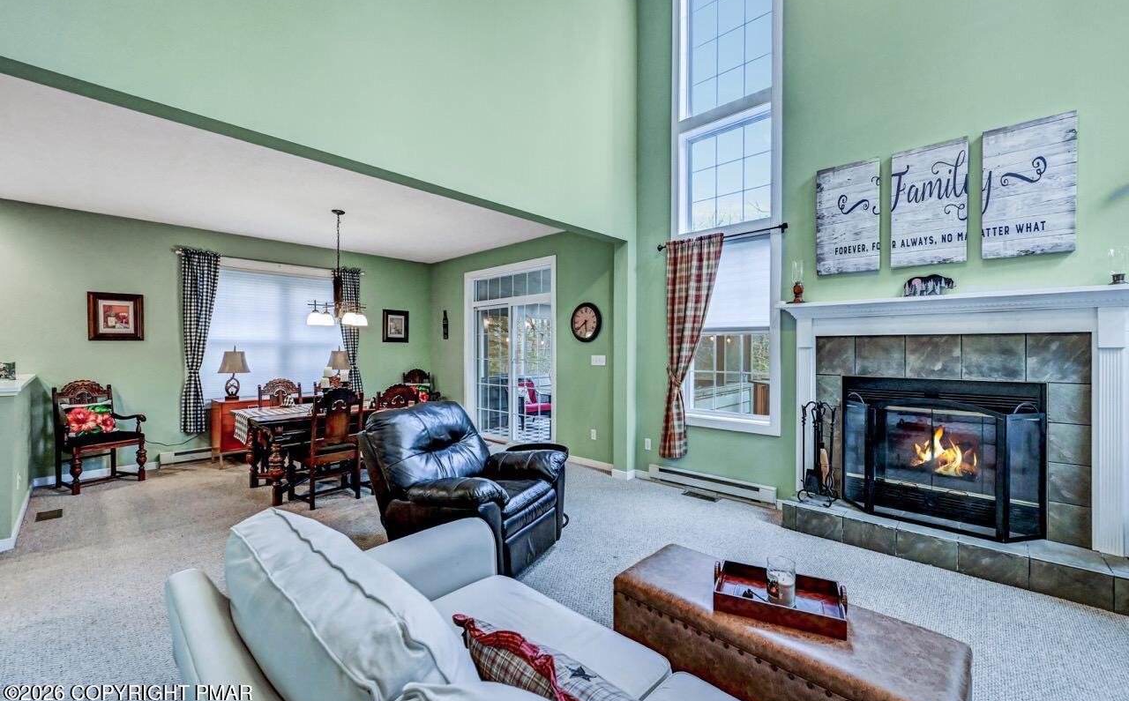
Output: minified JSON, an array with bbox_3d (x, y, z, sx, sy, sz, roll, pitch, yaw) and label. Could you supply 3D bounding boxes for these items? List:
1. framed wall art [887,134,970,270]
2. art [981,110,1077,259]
[{"bbox_3d":[2.499,-0.991,3.018,0.405,0.815,0.030,1,1,43],"label":"framed wall art"},{"bbox_3d":[2.855,-0.997,2.711,0.398,0.819,0.035,0,1,43],"label":"art"}]

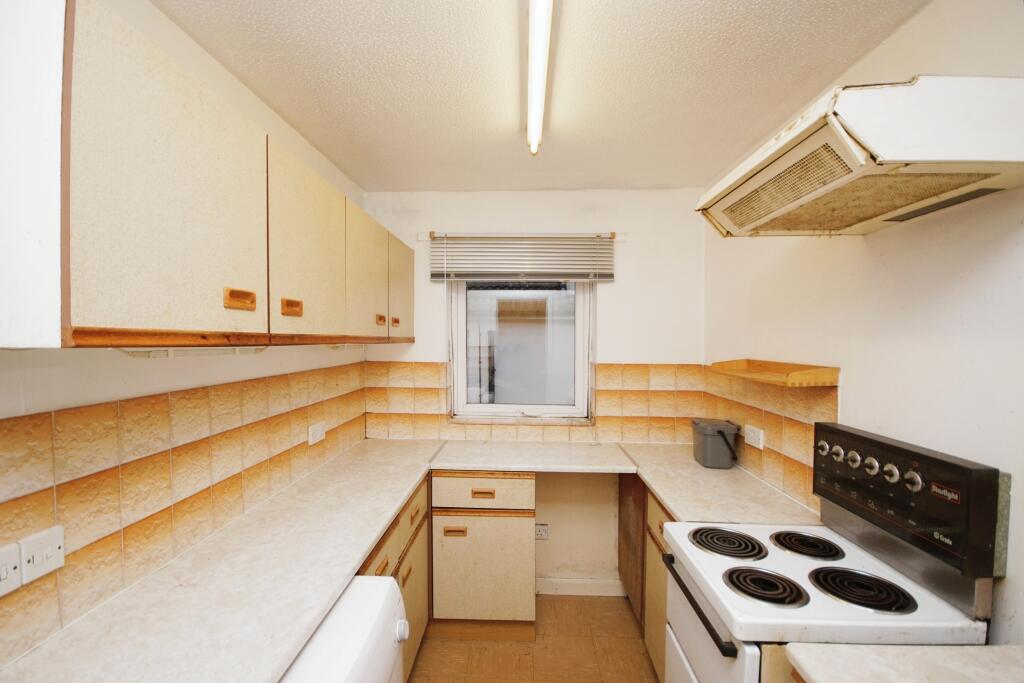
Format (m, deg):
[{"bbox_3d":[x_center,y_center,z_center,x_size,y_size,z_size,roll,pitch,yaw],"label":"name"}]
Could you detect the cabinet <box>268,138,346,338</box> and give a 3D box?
[{"bbox_3d":[-0.760,-0.261,1.300,0.298,0.525,0.472,0,1,2],"label":"cabinet"}]

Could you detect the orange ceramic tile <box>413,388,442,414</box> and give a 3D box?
[{"bbox_3d":[-0.500,0.351,2.517,0.150,0.150,0.010,0,1,2],"label":"orange ceramic tile"}]

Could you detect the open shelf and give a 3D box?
[{"bbox_3d":[0.985,0.114,1.669,0.164,0.060,0.585,0,1,2],"label":"open shelf"}]

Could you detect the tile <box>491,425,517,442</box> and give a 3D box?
[{"bbox_3d":[-0.044,0.538,2.507,0.151,0.095,0.010,0,1,3],"label":"tile"}]

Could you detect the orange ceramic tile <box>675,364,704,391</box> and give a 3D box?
[{"bbox_3d":[1.020,0.212,2.456,0.156,0.148,0.010,0,1,3],"label":"orange ceramic tile"}]

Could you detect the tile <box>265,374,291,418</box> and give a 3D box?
[{"bbox_3d":[-0.928,0.214,1.693,0.010,0.154,0.143,0,1,3],"label":"tile"}]

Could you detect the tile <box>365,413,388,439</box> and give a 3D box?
[{"bbox_3d":[-0.799,0.503,2.541,0.134,0.149,0.010,0,1,3],"label":"tile"}]

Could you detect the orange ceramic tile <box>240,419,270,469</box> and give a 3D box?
[{"bbox_3d":[-0.936,0.373,1.552,0.010,0.154,0.143,0,1,3],"label":"orange ceramic tile"}]

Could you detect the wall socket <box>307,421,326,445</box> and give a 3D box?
[{"bbox_3d":[-0.881,0.414,1.925,0.018,0.086,0.146,0,1,3],"label":"wall socket"}]

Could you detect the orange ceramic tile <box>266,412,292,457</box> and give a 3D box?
[{"bbox_3d":[-0.928,0.370,1.696,0.010,0.154,0.143,0,1,3],"label":"orange ceramic tile"}]

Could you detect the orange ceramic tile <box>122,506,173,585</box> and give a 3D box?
[{"bbox_3d":[-0.922,0.513,1.082,0.010,0.147,0.150,0,0,2],"label":"orange ceramic tile"}]

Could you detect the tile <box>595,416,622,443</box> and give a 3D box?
[{"bbox_3d":[0.563,0.511,2.482,0.150,0.150,0.010,0,1,2],"label":"tile"}]

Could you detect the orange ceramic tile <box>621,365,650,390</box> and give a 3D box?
[{"bbox_3d":[0.712,0.208,2.453,0.150,0.150,0.010,0,1,2],"label":"orange ceramic tile"}]

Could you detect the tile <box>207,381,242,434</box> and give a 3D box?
[{"bbox_3d":[-0.899,0.211,1.341,0.010,0.150,0.150,0,1,2],"label":"tile"}]

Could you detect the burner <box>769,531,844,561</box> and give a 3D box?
[{"bbox_3d":[0.861,0.596,1.248,0.177,0.022,0.177,0,1,3],"label":"burner"}]

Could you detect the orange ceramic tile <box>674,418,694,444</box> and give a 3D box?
[{"bbox_3d":[1.019,0.511,2.454,0.150,0.148,0.010,0,1,2],"label":"orange ceramic tile"}]

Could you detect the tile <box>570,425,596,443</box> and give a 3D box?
[{"bbox_3d":[0.412,0.535,2.482,0.150,0.100,0.010,0,0,2],"label":"tile"}]

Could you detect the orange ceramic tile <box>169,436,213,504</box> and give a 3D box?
[{"bbox_3d":[-0.925,0.366,1.227,0.010,0.150,0.145,0,1,3],"label":"orange ceramic tile"}]

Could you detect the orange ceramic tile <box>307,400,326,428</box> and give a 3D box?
[{"bbox_3d":[-0.892,0.356,1.935,0.010,0.150,0.145,0,1,3],"label":"orange ceramic tile"}]

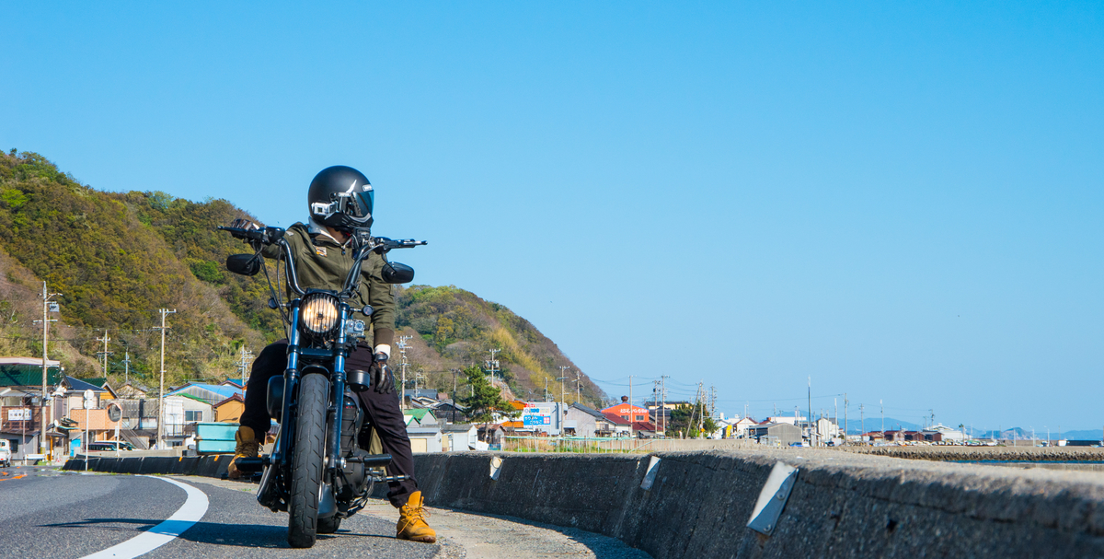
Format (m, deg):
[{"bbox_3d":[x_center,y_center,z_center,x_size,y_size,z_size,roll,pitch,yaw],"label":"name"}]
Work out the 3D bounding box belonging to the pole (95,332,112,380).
[{"bbox_3d":[-45.889,11.126,224.567,1.700,11.950,0.500,0,-4,0],"label":"pole"}]

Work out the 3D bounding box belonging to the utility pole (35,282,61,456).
[{"bbox_3d":[-36.506,6.630,159.533,1.900,12.890,0.600,0,-4,0],"label":"utility pole"}]

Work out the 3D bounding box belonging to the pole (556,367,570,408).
[{"bbox_3d":[1.584,18.951,329.574,1.800,11.760,0.500,0,-4,0],"label":"pole"}]

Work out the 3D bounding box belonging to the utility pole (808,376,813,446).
[{"bbox_3d":[49.361,25.028,419.519,0.500,13.270,0.500,0,-4,0],"label":"utility pole"}]

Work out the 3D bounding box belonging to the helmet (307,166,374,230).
[{"bbox_3d":[-0.893,-0.342,9.300,0.300,0.270,0.245,-2,-5,25],"label":"helmet"}]

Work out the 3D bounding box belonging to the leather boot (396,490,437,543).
[{"bbox_3d":[-0.545,0.950,8.850,0.120,0.210,0.300,2,-5,-23],"label":"leather boot"}]

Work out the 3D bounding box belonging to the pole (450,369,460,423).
[{"bbox_3d":[-12.333,16.265,279.642,1.400,9.880,0.500,0,-4,0],"label":"pole"}]

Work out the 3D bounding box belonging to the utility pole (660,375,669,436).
[{"bbox_3d":[18.769,21.815,369.571,1.500,11.840,0.500,0,-4,0],"label":"utility pole"}]

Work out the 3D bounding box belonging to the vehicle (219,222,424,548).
[{"bbox_3d":[-0.935,0.444,9.050,0.840,1.240,2.250,4,-4,-3],"label":"vehicle"}]

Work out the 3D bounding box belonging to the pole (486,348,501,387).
[{"bbox_3d":[-7.953,16.010,299.519,1.900,13.270,0.700,0,-4,0],"label":"pole"}]

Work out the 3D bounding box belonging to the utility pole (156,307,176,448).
[{"bbox_3d":[-31.526,8.273,179.568,1.800,11.920,0.500,0,-4,0],"label":"utility pole"}]

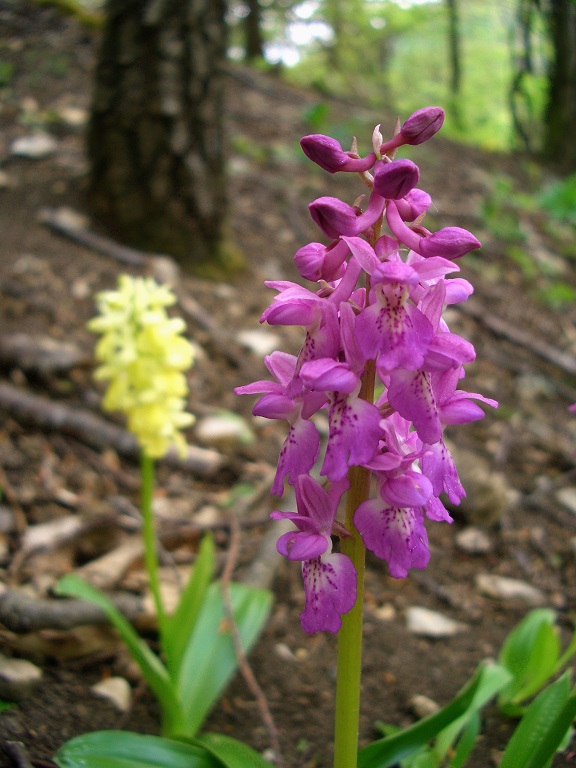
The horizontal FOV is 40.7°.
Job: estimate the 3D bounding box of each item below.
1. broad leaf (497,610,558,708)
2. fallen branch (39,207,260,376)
[{"bbox_3d":[0.122,0.140,0.395,0.025,0.048,0.018,12,-7,11],"label":"broad leaf"},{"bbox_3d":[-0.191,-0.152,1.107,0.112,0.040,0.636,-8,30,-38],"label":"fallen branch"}]

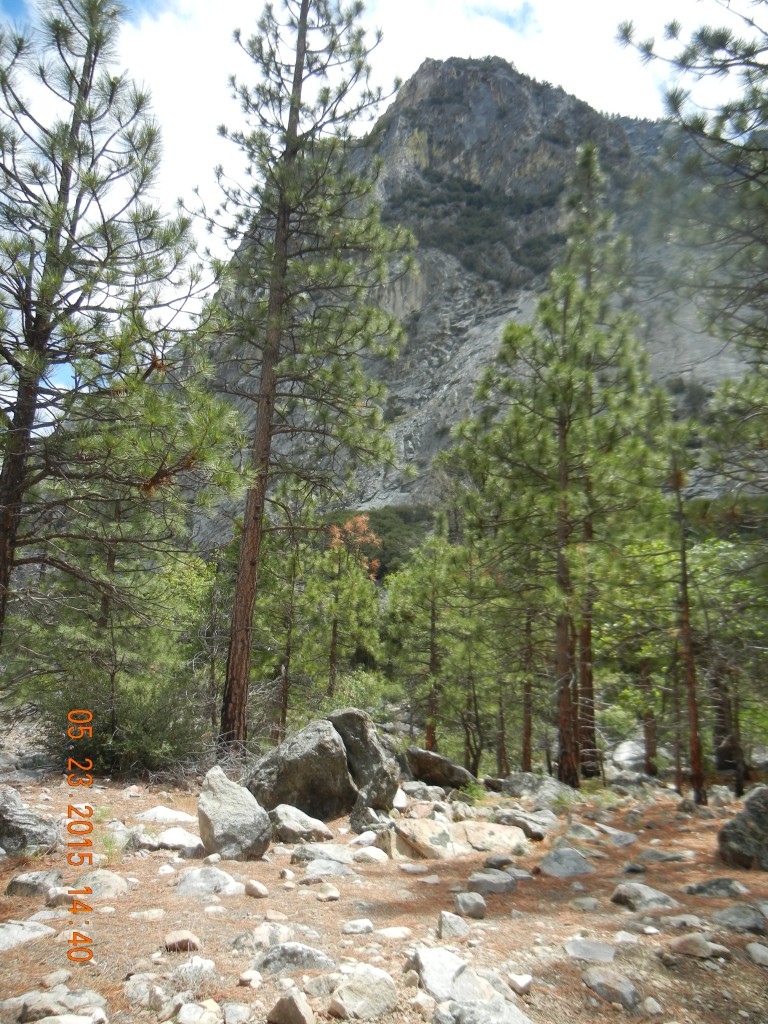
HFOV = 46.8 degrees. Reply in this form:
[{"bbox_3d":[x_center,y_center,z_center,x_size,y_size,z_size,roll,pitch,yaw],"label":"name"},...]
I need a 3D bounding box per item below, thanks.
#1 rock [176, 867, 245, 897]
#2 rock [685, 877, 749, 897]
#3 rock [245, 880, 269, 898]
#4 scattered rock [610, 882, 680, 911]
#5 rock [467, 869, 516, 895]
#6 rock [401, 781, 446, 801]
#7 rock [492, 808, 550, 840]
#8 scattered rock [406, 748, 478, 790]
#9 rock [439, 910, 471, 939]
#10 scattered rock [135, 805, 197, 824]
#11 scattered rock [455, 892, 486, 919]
[{"bbox_3d":[-1.500,3.194,7.672,0.588,0.208,0.411,4,-15,-9],"label":"rock"},{"bbox_3d":[2.586,2.908,6.883,0.496,0.116,0.298,2,-15,0],"label":"rock"},{"bbox_3d":[-0.889,2.640,6.216,0.156,0.106,0.125,2,-15,0],"label":"rock"},{"bbox_3d":[1.897,2.775,6.413,0.491,0.160,0.319,2,-15,0],"label":"scattered rock"},{"bbox_3d":[0.989,3.401,8.168,0.460,0.196,0.345,3,-15,-3],"label":"rock"},{"bbox_3d":[0.732,5.157,16.435,0.852,0.339,0.596,1,-15,3],"label":"rock"},{"bbox_3d":[1.391,3.167,9.010,0.561,0.283,0.505,2,-15,0],"label":"rock"},{"bbox_3d":[1.241,5.558,19.156,1.511,0.860,0.907,6,-16,-15],"label":"scattered rock"},{"bbox_3d":[0.435,2.548,5.482,0.192,0.141,0.153,2,-15,0],"label":"rock"},{"bbox_3d":[-3.070,4.251,12.471,0.871,0.242,0.566,5,-15,-12],"label":"scattered rock"},{"bbox_3d":[0.584,2.636,5.954,0.202,0.148,0.172,2,-15,0],"label":"scattered rock"}]

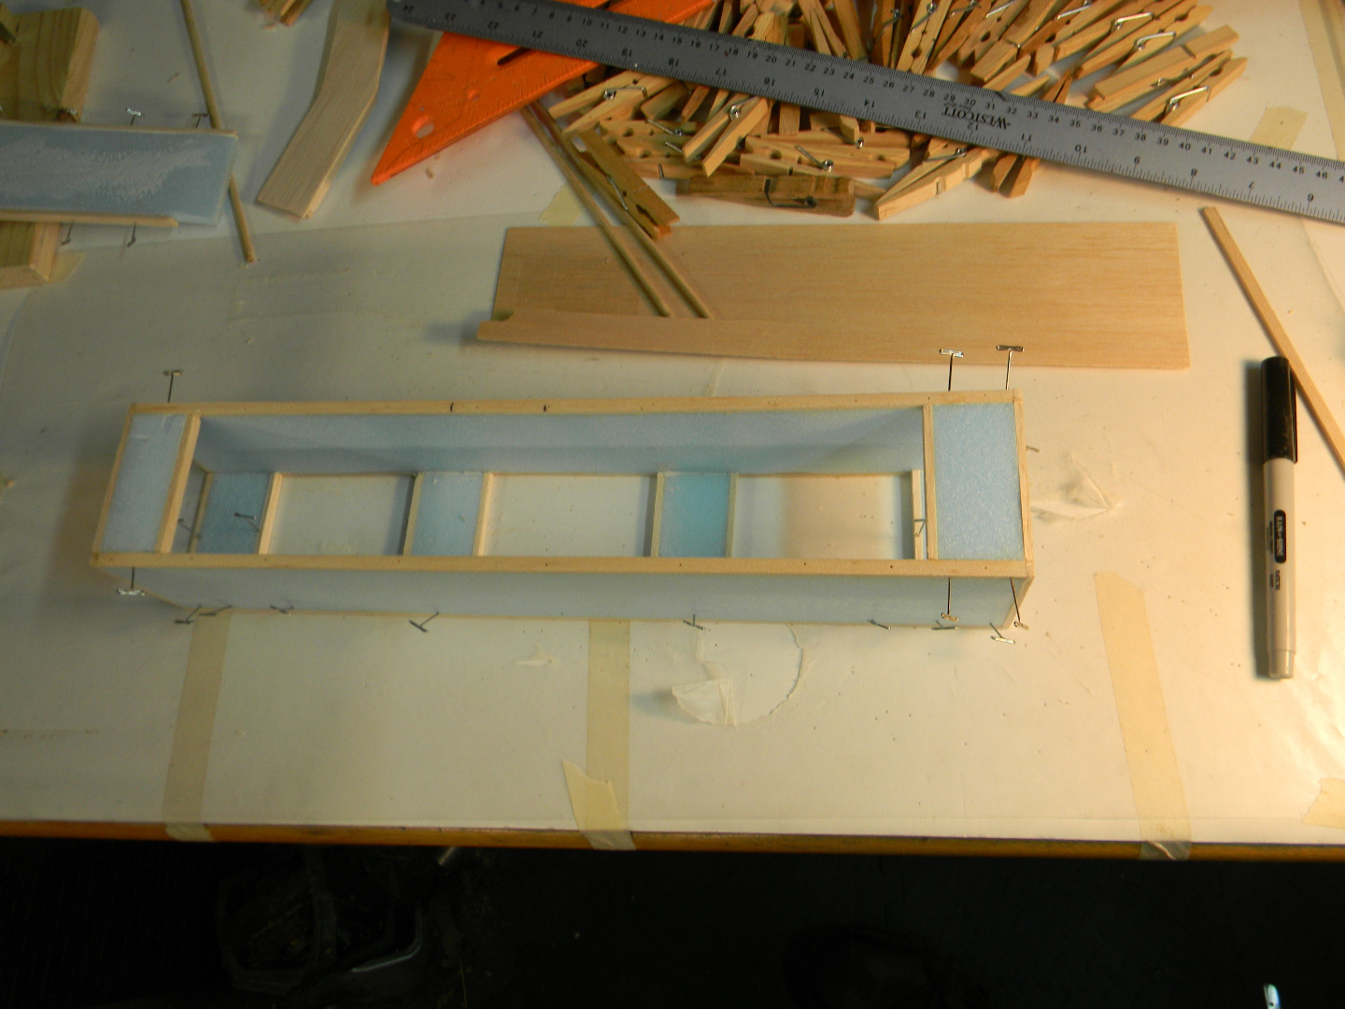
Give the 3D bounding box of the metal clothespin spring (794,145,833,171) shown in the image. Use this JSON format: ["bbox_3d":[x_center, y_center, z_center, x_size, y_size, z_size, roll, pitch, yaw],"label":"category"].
[{"bbox_3d":[0.070,-0.168,0.539,0.021,0.013,0.013,7,70,12],"label":"metal clothespin spring"}]

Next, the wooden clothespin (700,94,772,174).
[{"bbox_3d":[0.037,-0.197,0.547,0.072,0.011,0.020,-48,51,-5],"label":"wooden clothespin"}]

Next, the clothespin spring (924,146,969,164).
[{"bbox_3d":[0.133,-0.163,0.527,0.021,0.011,0.013,-31,68,-4],"label":"clothespin spring"}]

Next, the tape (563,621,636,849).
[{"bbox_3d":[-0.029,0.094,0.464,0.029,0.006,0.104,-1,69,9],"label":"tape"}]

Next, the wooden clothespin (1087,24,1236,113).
[{"bbox_3d":[0.236,-0.210,0.525,0.073,0.015,0.011,-25,67,-1],"label":"wooden clothespin"}]

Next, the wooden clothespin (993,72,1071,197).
[{"bbox_3d":[0.178,-0.182,0.530,0.019,0.010,0.071,26,75,17],"label":"wooden clothespin"}]

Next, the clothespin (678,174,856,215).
[{"bbox_3d":[0.046,-0.154,0.537,0.084,0.015,0.010,6,70,11],"label":"clothespin"}]

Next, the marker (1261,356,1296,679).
[{"bbox_3d":[0.249,0.002,0.445,0.013,0.012,0.139,6,70,11],"label":"marker"}]

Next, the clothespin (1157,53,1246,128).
[{"bbox_3d":[0.245,-0.193,0.524,0.072,0.011,0.019,-38,68,-7],"label":"clothespin"}]

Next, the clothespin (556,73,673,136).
[{"bbox_3d":[-0.028,-0.212,0.567,0.072,0.011,0.020,-28,67,-2],"label":"clothespin"}]

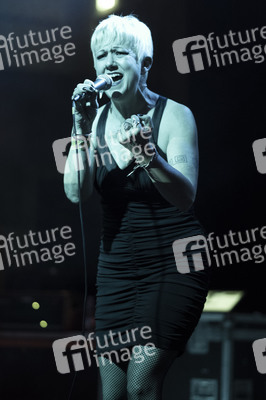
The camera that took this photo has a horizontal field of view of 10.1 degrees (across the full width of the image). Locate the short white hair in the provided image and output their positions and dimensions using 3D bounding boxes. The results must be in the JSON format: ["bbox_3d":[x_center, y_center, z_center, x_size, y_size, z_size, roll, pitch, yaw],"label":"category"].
[{"bbox_3d":[-0.035,-0.482,4.560,0.185,0.170,0.210,-8,-2,22],"label":"short white hair"}]

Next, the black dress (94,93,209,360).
[{"bbox_3d":[0.059,0.077,4.550,0.370,0.790,0.290,-2,-5,22],"label":"black dress"}]

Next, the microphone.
[{"bbox_3d":[-0.117,-0.325,4.400,0.052,0.052,0.165,22,15,41],"label":"microphone"}]

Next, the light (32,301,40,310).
[{"bbox_3d":[-0.515,0.563,8.000,0.045,0.048,0.040,0,-4,0],"label":"light"}]

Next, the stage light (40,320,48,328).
[{"bbox_3d":[-0.472,0.665,8.000,0.045,0.045,0.040,0,-4,0],"label":"stage light"}]

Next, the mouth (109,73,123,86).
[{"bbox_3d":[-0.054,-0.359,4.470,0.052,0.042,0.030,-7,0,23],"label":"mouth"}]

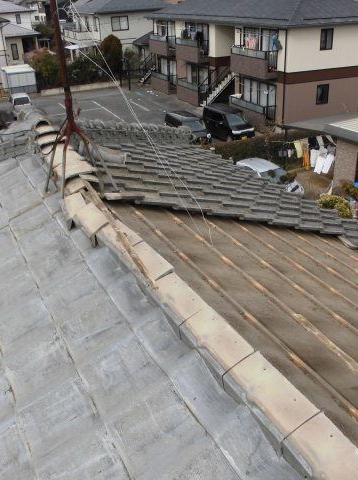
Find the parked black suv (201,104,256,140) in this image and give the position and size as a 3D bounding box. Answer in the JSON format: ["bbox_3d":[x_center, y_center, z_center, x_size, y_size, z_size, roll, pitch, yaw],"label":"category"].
[{"bbox_3d":[2.859,-6.718,28.116,1.500,1.800,3.450,-15,30,-25],"label":"parked black suv"}]

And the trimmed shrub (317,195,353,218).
[{"bbox_3d":[5.993,-1.158,18.260,1.330,1.050,1.330,-16,30,-27],"label":"trimmed shrub"}]

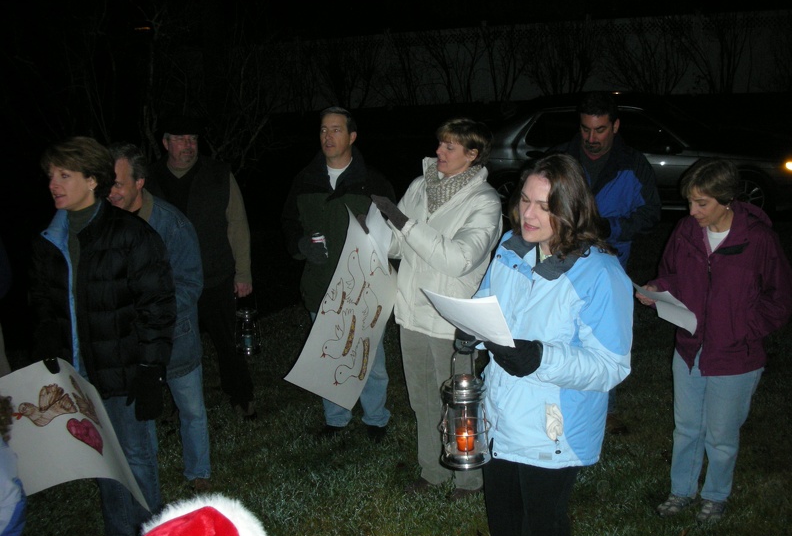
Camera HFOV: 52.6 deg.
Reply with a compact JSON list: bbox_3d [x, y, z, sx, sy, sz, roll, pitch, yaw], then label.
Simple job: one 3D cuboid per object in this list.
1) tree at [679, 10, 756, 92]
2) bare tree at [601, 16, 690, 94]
[{"bbox_3d":[6.844,-4.602,17.100,1.600,1.750,1.400,1,15,13],"label":"tree"},{"bbox_3d":[5.421,-4.639,17.400,1.950,1.700,1.500,1,15,13],"label":"bare tree"}]

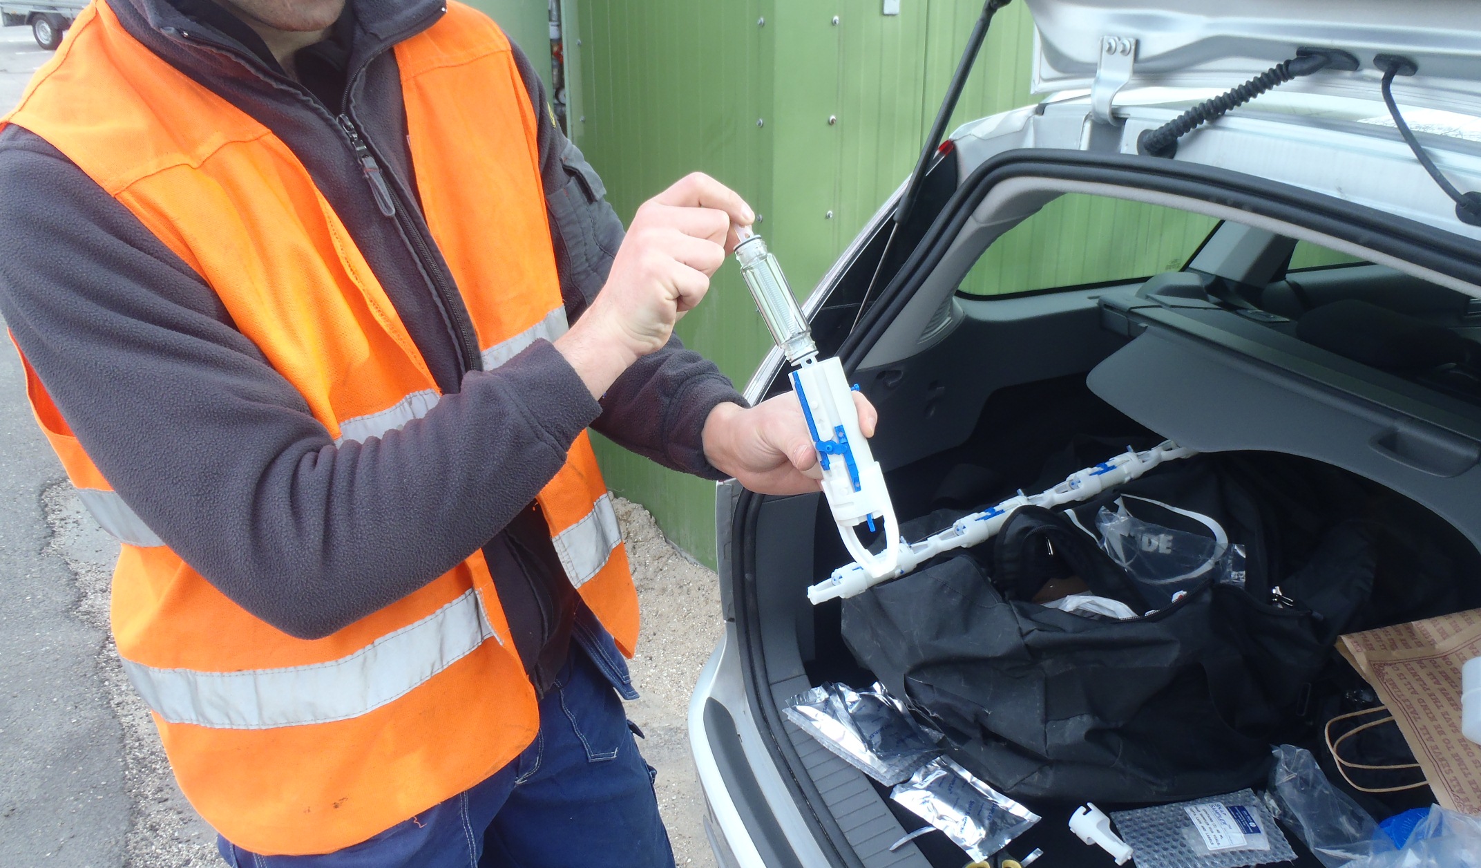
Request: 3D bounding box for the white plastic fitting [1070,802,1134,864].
[{"bbox_3d":[0.444,0.491,1.470,0.046,0.046,0.100,-9,23,-22],"label":"white plastic fitting"}]

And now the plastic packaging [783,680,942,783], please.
[{"bbox_3d":[0.169,0.411,1.658,0.120,0.040,0.190,-18,27,-39],"label":"plastic packaging"}]

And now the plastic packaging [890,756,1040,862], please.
[{"bbox_3d":[0.286,0.480,1.532,0.120,0.022,0.163,-18,27,-39],"label":"plastic packaging"}]

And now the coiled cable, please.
[{"bbox_3d":[0.560,-0.374,1.363,0.050,0.050,0.248,-14,-4,-32],"label":"coiled cable"}]

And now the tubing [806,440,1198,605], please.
[{"bbox_3d":[0.475,0.111,1.959,0.811,0.055,0.055,-19,26,-16],"label":"tubing"}]

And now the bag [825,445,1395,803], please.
[{"bbox_3d":[0.535,0.260,1.740,0.620,0.280,0.400,-8,22,-19],"label":"bag"}]

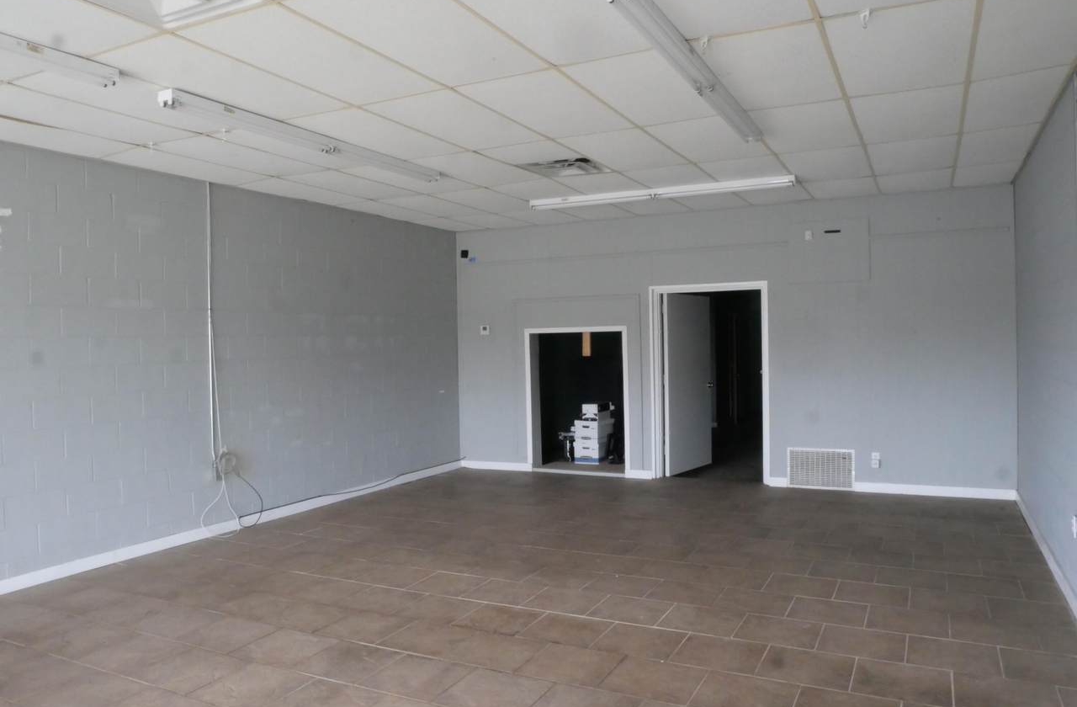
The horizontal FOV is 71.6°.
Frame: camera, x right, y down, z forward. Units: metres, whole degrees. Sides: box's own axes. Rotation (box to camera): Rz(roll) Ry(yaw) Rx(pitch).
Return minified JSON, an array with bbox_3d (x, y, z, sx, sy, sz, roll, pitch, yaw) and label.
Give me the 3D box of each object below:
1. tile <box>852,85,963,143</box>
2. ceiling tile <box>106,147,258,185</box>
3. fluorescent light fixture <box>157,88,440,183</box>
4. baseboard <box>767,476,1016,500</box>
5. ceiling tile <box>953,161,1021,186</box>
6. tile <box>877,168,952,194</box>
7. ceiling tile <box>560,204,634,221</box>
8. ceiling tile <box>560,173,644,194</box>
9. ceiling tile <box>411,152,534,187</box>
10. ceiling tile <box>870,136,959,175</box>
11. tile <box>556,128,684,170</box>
[{"bbox_3d":[2.277,-1.455,4.586,0.600,0.020,1.200,0,2,27],"label":"tile"},{"bbox_3d":[-2.619,-1.407,5.638,0.570,0.024,1.210,0,2,27],"label":"ceiling tile"},{"bbox_3d":[-1.385,-1.358,4.922,0.115,0.092,2.400,0,2,27],"label":"fluorescent light fixture"},{"bbox_3d":[3.395,1.316,7.299,2.175,0.092,0.015,-1,1,24],"label":"baseboard"},{"bbox_3d":[3.808,-1.531,6.360,0.480,0.024,1.050,0,2,27],"label":"ceiling tile"},{"bbox_3d":[3.331,-1.532,6.612,0.600,0.024,1.030,0,2,27],"label":"tile"},{"bbox_3d":[0.608,-1.518,7.967,0.611,0.020,0.938,-1,1,26],"label":"ceiling tile"},{"bbox_3d":[0.664,-1.496,6.765,0.611,0.020,1.212,-1,1,26],"label":"ceiling tile"},{"bbox_3d":[-0.453,-1.450,5.904,0.605,0.024,1.215,0,2,27],"label":"ceiling tile"},{"bbox_3d":[2.833,-1.492,5.654,0.600,0.020,1.200,0,2,27],"label":"ceiling tile"},{"bbox_3d":[0.641,-1.449,5.346,0.605,0.024,1.215,0,2,27],"label":"tile"}]

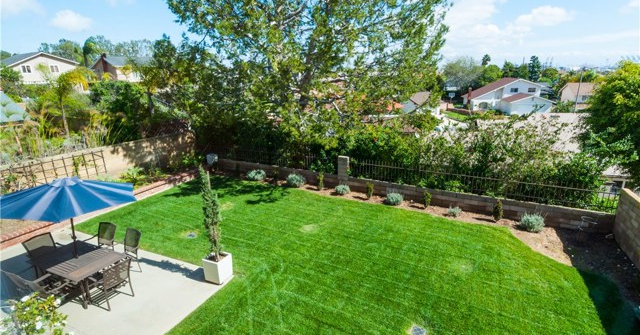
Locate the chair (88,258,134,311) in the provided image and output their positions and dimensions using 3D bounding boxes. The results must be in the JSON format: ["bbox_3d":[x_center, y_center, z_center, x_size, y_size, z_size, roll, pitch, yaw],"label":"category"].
[{"bbox_3d":[-4.324,2.398,6.617,0.660,0.960,0.580,8,20,24],"label":"chair"}]

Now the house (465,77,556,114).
[{"bbox_3d":[38.759,-15.006,66.339,14.300,6.840,11.000,1,18,4],"label":"house"}]

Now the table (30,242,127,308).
[{"bbox_3d":[-5.197,2.384,7.031,1.680,0.720,1.020,8,20,24],"label":"table"}]

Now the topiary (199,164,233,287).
[{"bbox_3d":[-2.366,1.288,7.000,0.460,2.720,0.460,8,20,24],"label":"topiary"}]

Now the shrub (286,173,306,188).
[{"bbox_3d":[-0.943,0.522,12.825,0.800,0.540,0.780,0,18,0],"label":"shrub"}]

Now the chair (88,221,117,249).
[{"bbox_3d":[-5.314,2.000,7.823,0.580,0.960,0.660,8,20,24],"label":"chair"}]

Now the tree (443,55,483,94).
[{"bbox_3d":[34.778,-20.991,78.396,9.800,12.080,9.800,0,18,0],"label":"tree"}]

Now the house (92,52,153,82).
[{"bbox_3d":[-32.630,-17.357,56.524,8.000,4.890,11.000,9,20,27],"label":"house"}]

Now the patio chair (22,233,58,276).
[{"bbox_3d":[-6.186,2.163,7.339,0.660,0.960,0.580,8,20,24],"label":"patio chair"}]

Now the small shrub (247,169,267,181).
[{"bbox_3d":[-2.678,0.337,13.480,0.820,0.450,0.780,0,18,0],"label":"small shrub"}]

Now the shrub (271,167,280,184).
[{"bbox_3d":[-1.832,0.329,13.160,0.380,0.680,0.380,0,18,0],"label":"shrub"}]

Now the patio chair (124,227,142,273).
[{"bbox_3d":[-4.518,2.086,7.560,0.580,0.960,0.660,8,20,24],"label":"patio chair"}]

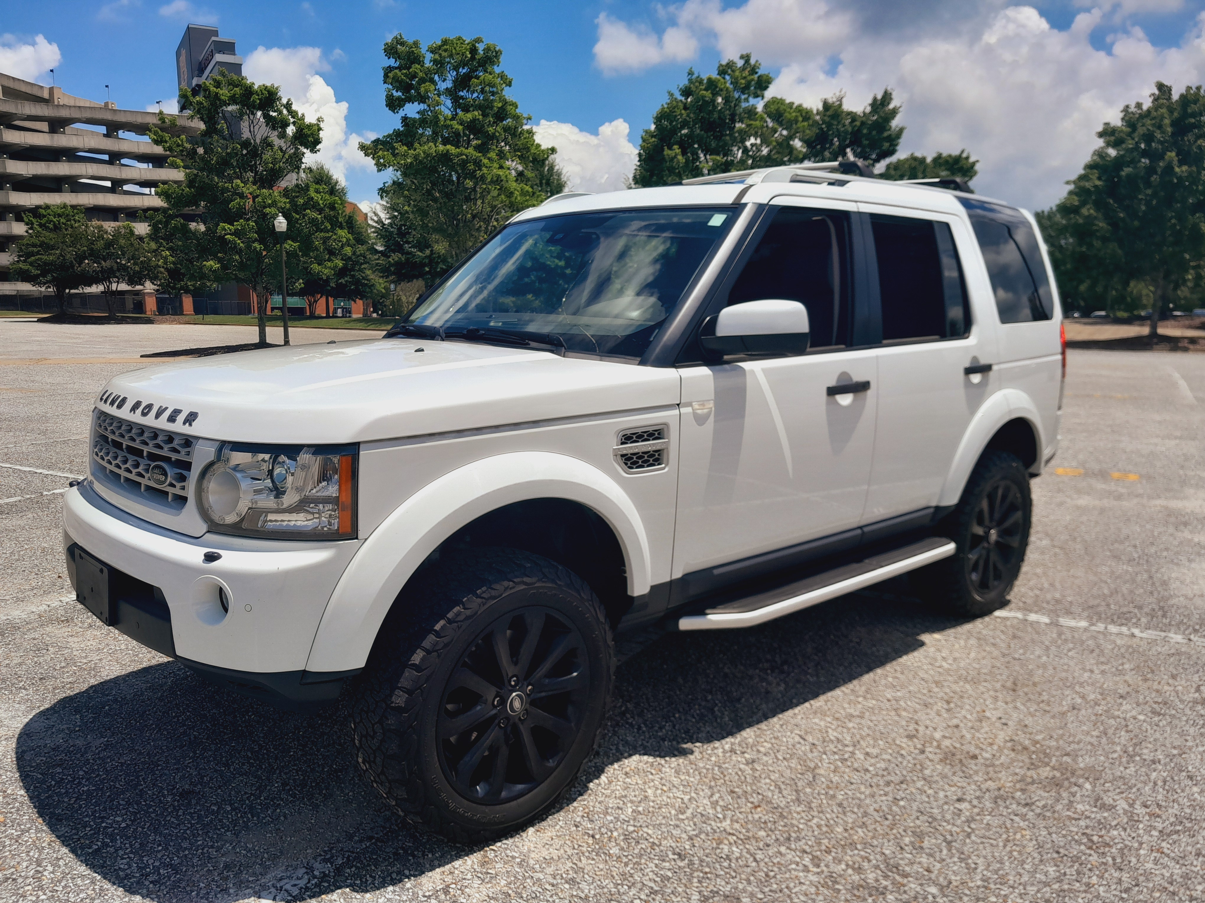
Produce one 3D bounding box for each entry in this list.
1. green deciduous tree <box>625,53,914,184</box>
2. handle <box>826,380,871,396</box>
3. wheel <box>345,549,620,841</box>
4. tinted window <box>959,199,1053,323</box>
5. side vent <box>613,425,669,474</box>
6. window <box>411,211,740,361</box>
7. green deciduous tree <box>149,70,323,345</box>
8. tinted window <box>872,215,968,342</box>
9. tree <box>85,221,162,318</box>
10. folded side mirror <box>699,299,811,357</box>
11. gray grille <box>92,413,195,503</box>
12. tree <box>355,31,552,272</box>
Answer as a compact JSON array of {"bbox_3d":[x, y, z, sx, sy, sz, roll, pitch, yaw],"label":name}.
[{"bbox_3d":[5.473,-8.841,33.208,9.910,9.810,9.910,0,9,0],"label":"green deciduous tree"},{"bbox_3d":[0.921,-0.236,3.499,0.265,0.042,0.052,-8,12,-41],"label":"handle"},{"bbox_3d":[-0.322,0.698,2.730,0.790,0.790,0.275,-9,13,-44],"label":"wheel"},{"bbox_3d":[1.971,-0.919,4.568,0.720,0.580,0.130,-8,1,-41],"label":"tinted window"},{"bbox_3d":[0.113,-0.001,2.818,0.220,0.130,0.040,-8,12,-41],"label":"side vent"},{"bbox_3d":[-0.224,-0.705,3.671,1.500,0.160,0.800,10,55,47],"label":"window"},{"bbox_3d":[-12.087,-7.766,30.308,5.710,8.570,5.710,0,9,0],"label":"green deciduous tree"},{"bbox_3d":[1.353,-0.726,3.997,0.720,0.510,0.040,-8,3,-41],"label":"tinted window"},{"bbox_3d":[-26.484,-10.078,52.000,4.300,5.450,4.100,-5,11,-27],"label":"tree"},{"bbox_3d":[0.490,-0.394,2.982,0.260,0.185,0.180,6,11,32],"label":"folded side mirror"},{"bbox_3d":[-1.393,0.014,2.731,0.120,0.213,0.960,-8,13,-41],"label":"gray grille"},{"bbox_3d":[-4.575,-8.005,29.241,6.280,9.410,6.280,0,9,0],"label":"tree"}]

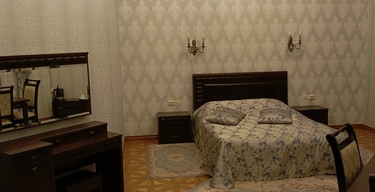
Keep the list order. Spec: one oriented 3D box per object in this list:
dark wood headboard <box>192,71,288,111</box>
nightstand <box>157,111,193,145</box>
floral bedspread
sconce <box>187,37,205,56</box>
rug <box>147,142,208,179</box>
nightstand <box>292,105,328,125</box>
[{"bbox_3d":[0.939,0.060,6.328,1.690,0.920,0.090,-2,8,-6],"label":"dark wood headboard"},{"bbox_3d":[-0.222,0.526,6.017,0.520,0.447,0.380,-2,9,-6],"label":"nightstand"},{"bbox_3d":[1.024,0.522,5.219,1.800,0.660,2.100,-2,9,-6],"label":"floral bedspread"},{"bbox_3d":[0.144,-0.820,5.921,0.300,0.350,0.220,-2,9,-6],"label":"sconce"},{"bbox_3d":[-0.151,0.884,5.154,0.810,0.012,1.440,-2,9,-6],"label":"rug"},{"bbox_3d":[2.116,0.437,6.277,0.520,0.447,0.380,-2,9,-6],"label":"nightstand"}]

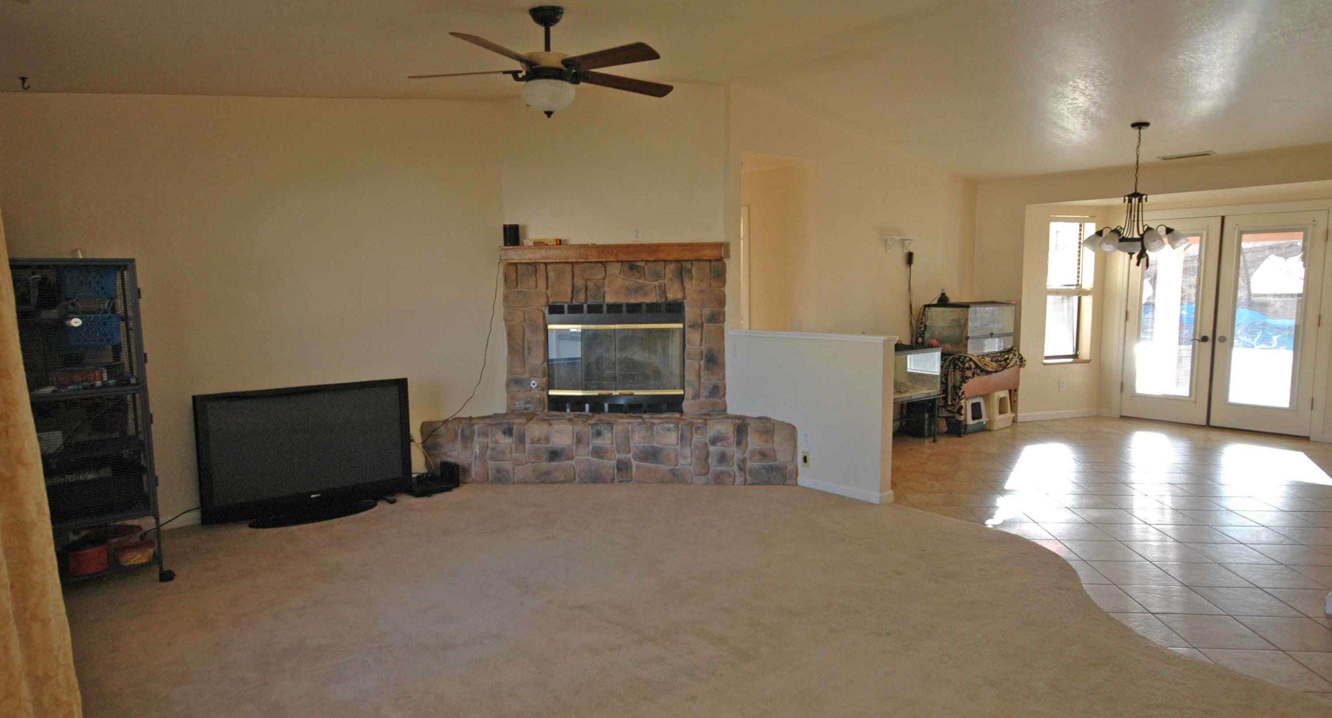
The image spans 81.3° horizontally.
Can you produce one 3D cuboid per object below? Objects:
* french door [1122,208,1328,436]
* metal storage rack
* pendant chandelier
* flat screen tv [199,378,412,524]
[{"bbox_3d":[5.229,-0.344,7.388,0.080,2.002,1.540,-6,8,-41],"label":"french door"},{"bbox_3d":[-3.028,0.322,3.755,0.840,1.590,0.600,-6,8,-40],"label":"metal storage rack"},{"bbox_3d":[3.504,-1.226,5.791,0.660,1.050,0.660,0,6,4],"label":"pendant chandelier"},{"bbox_3d":[-2.229,0.583,4.887,1.234,0.821,0.270,-5,7,-37],"label":"flat screen tv"}]

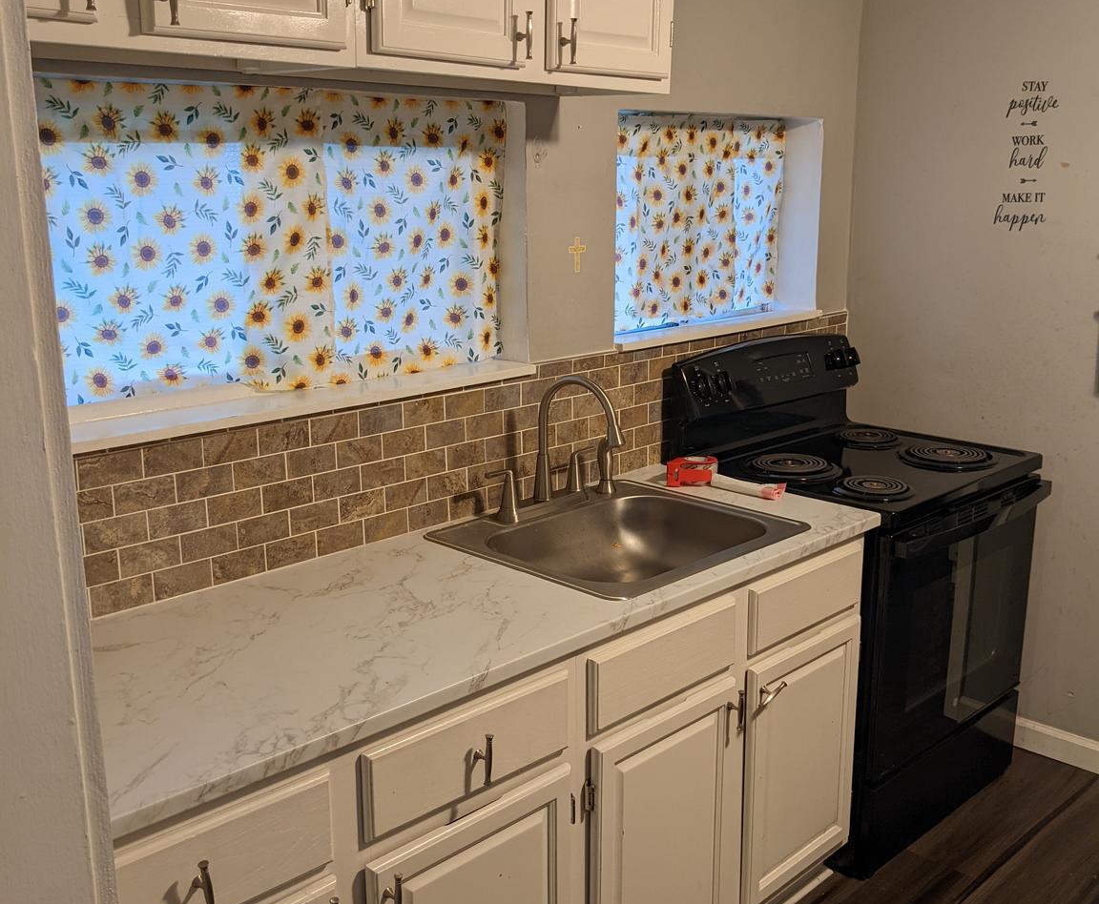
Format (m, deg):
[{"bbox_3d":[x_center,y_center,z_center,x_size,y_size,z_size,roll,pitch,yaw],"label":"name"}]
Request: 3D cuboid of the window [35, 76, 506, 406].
[{"bbox_3d":[-0.496,-0.398,2.174,1.109,0.554,0.040,-13,19,-43],"label":"window"}]

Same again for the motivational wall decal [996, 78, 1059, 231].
[{"bbox_3d":[1.262,-0.780,3.028,0.006,0.385,0.147,-13,19,-43],"label":"motivational wall decal"}]

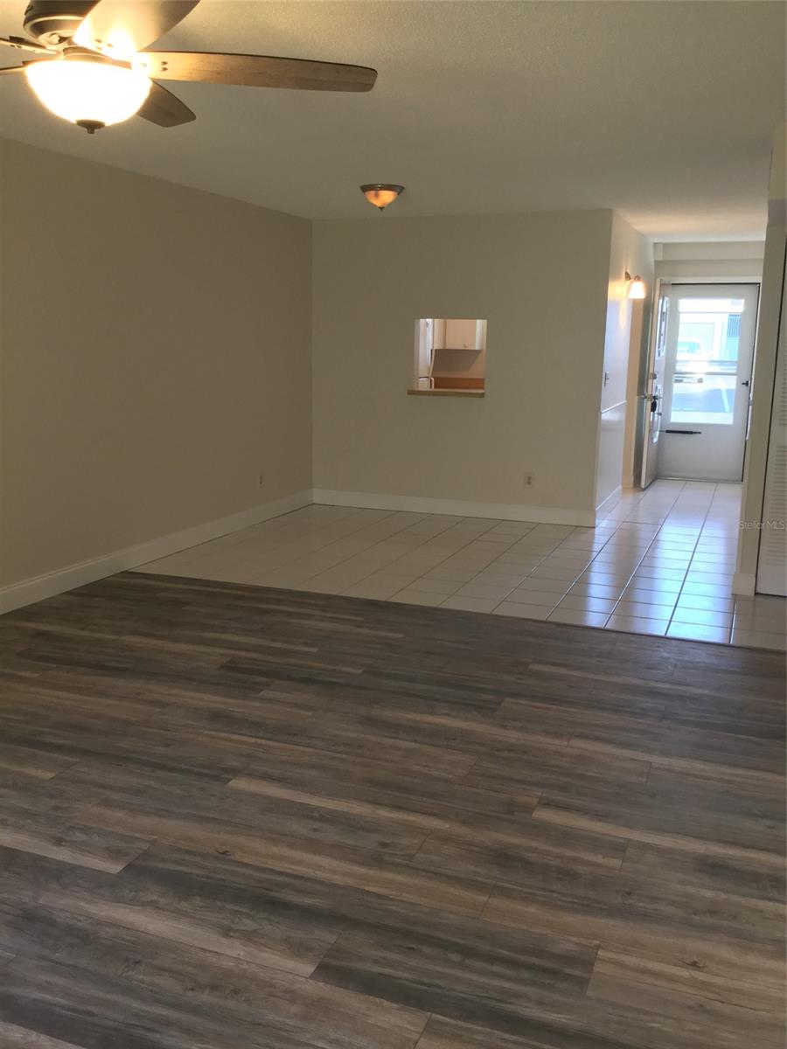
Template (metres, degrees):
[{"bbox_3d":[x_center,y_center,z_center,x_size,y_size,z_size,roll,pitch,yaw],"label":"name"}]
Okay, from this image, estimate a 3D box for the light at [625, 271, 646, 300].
[{"bbox_3d":[2.071,-2.043,8.018,0.170,0.230,0.145,5,12,21],"label":"light"}]

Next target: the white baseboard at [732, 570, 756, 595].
[{"bbox_3d":[2.079,0.360,5.571,0.128,0.130,0.020,5,12,21],"label":"white baseboard"}]

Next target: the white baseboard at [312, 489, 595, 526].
[{"bbox_3d":[0.447,-0.145,7.978,2.510,0.131,0.020,5,12,21],"label":"white baseboard"}]

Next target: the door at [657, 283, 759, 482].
[{"bbox_3d":[3.314,-1.489,9.985,0.910,2.030,0.050,5,12,21],"label":"door"}]

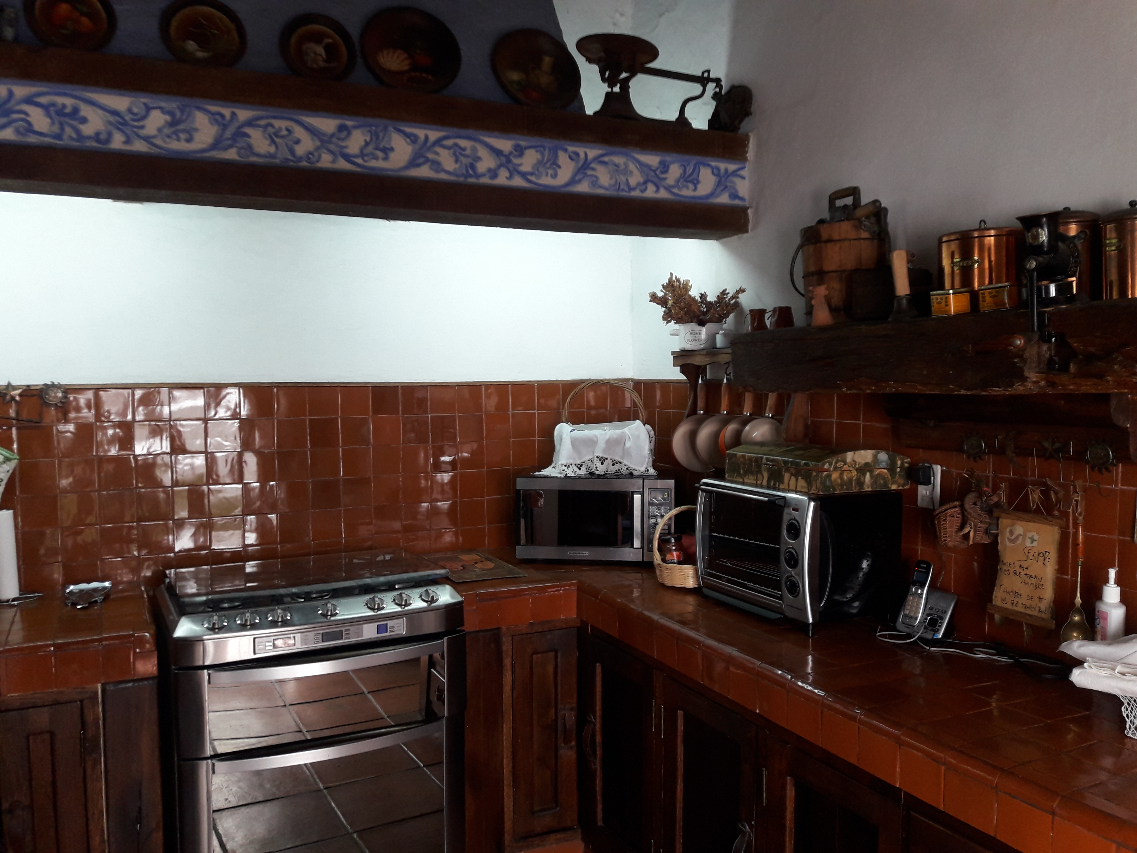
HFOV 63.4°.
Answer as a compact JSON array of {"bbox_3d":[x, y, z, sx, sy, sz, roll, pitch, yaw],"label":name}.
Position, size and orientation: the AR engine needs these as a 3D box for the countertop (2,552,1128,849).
[{"bbox_3d":[-0.141,0.586,2.070,2.236,0.105,2.478,-2,4,-27],"label":"countertop"}]

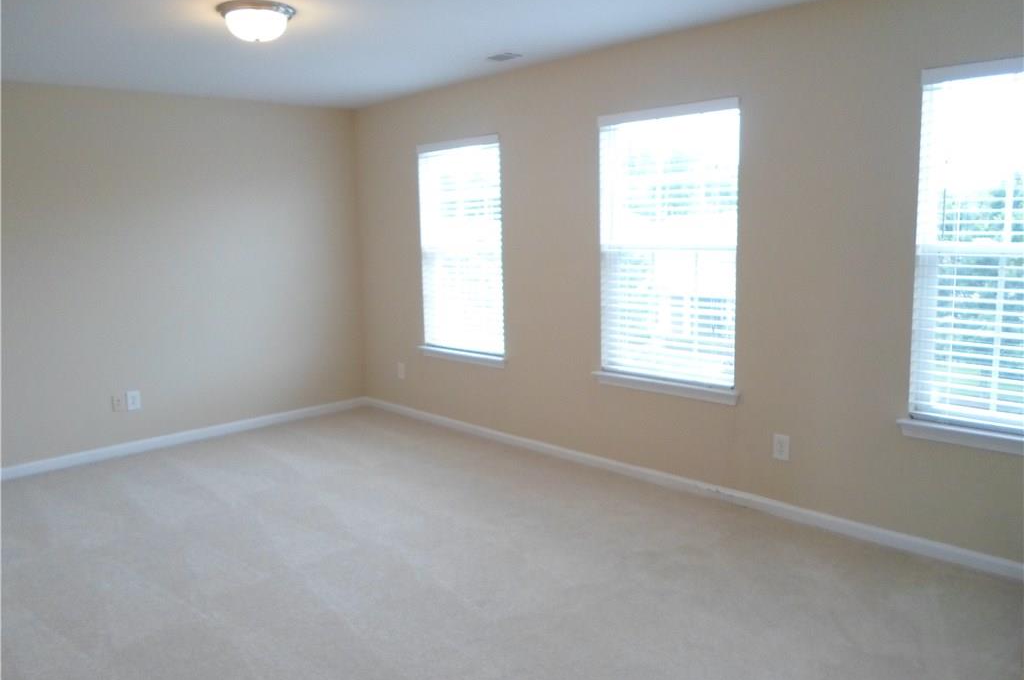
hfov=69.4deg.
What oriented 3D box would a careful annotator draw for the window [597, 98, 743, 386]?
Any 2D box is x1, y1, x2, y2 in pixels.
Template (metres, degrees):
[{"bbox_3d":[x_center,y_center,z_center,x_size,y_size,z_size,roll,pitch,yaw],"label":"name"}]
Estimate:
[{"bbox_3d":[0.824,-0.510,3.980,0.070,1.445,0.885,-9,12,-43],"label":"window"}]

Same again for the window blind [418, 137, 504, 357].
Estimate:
[{"bbox_3d":[-0.355,-0.624,5.241,0.100,1.530,0.910,-9,12,-43],"label":"window blind"}]

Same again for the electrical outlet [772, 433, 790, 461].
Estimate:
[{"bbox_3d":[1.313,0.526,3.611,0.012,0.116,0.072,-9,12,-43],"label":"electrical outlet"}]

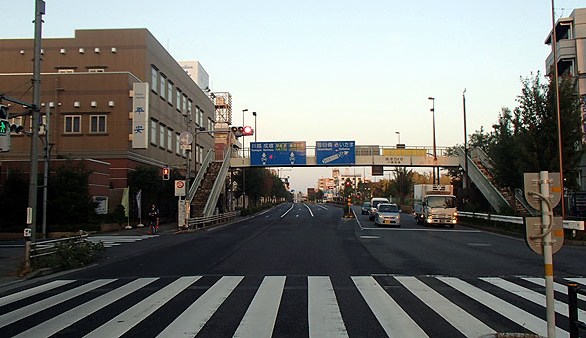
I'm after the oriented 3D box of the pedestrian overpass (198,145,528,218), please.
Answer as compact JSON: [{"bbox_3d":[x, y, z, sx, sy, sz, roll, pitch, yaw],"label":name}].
[{"bbox_3d":[4.827,0.906,38.309,25.300,7.000,13.800,-1,-4,2],"label":"pedestrian overpass"}]

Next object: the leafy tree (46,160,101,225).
[{"bbox_3d":[-12.670,1.627,25.876,2.900,4.100,2.900,-1,-4,2],"label":"leafy tree"}]

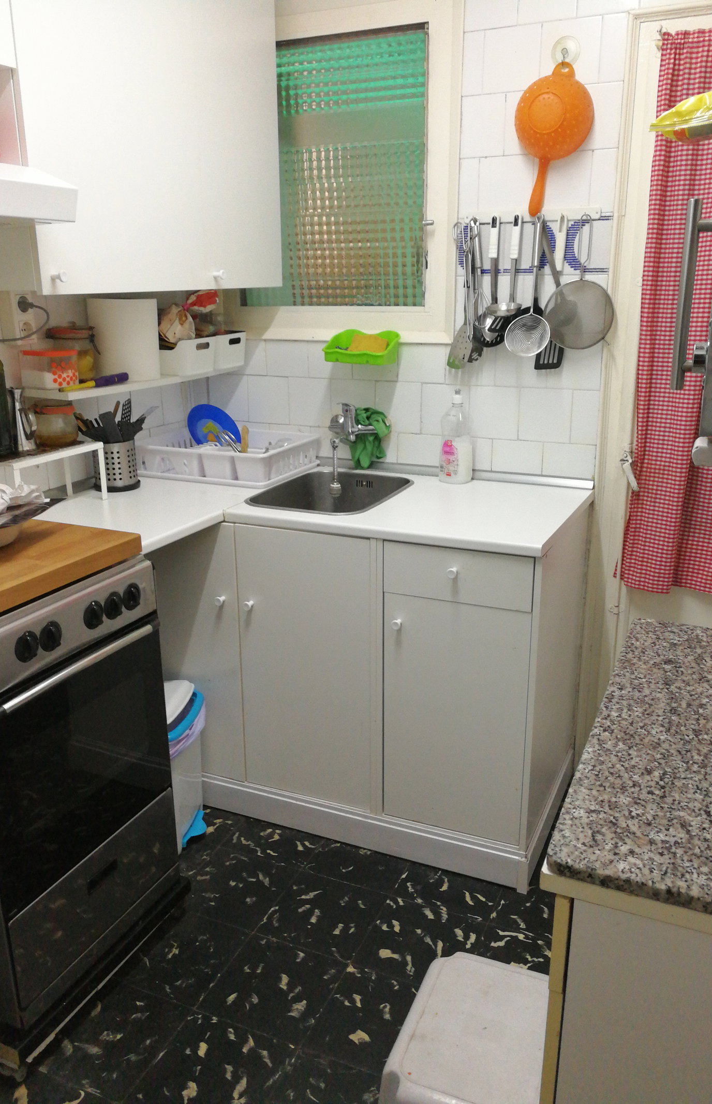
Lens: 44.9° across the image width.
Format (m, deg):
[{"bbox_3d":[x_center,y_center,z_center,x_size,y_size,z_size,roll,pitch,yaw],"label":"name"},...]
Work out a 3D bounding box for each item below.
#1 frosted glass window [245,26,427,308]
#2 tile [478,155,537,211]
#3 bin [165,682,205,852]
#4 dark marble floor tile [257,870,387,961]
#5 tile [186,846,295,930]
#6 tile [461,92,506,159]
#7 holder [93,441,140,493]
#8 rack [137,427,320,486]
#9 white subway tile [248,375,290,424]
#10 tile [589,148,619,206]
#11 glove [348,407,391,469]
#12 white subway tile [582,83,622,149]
[{"bbox_3d":[-0.079,-1.103,2.540,0.612,0.732,0.030,7,18,23],"label":"frosted glass window"},{"bbox_3d":[0.404,-0.980,2.311,0.148,0.151,0.010,7,19,23],"label":"tile"},{"bbox_3d":[-0.554,0.591,2.371,0.280,0.412,0.270,4,17,12],"label":"bin"},{"bbox_3d":[-0.076,0.885,2.105,0.249,0.008,0.249,8,18,23],"label":"dark marble floor tile"},{"bbox_3d":[-0.310,0.866,2.216,0.251,0.010,0.251,7,19,23],"label":"tile"},{"bbox_3d":[0.341,-1.141,2.312,0.121,0.152,0.010,7,18,23],"label":"tile"},{"bbox_3d":[-0.684,-0.251,2.453,0.127,0.137,0.127,0,17,0],"label":"holder"},{"bbox_3d":[-0.392,-0.299,2.669,0.439,0.101,0.356,7,19,23],"label":"rack"},{"bbox_3d":[-0.280,-0.491,2.786,0.150,0.150,0.010,7,20,24],"label":"white subway tile"},{"bbox_3d":[0.638,-0.951,2.212,0.066,0.151,0.010,7,19,23],"label":"tile"},{"bbox_3d":[0.039,-0.346,2.620,0.120,0.175,0.075,7,20,24],"label":"glove"},{"bbox_3d":[0.593,-1.089,2.162,0.143,0.150,0.010,7,20,24],"label":"white subway tile"}]

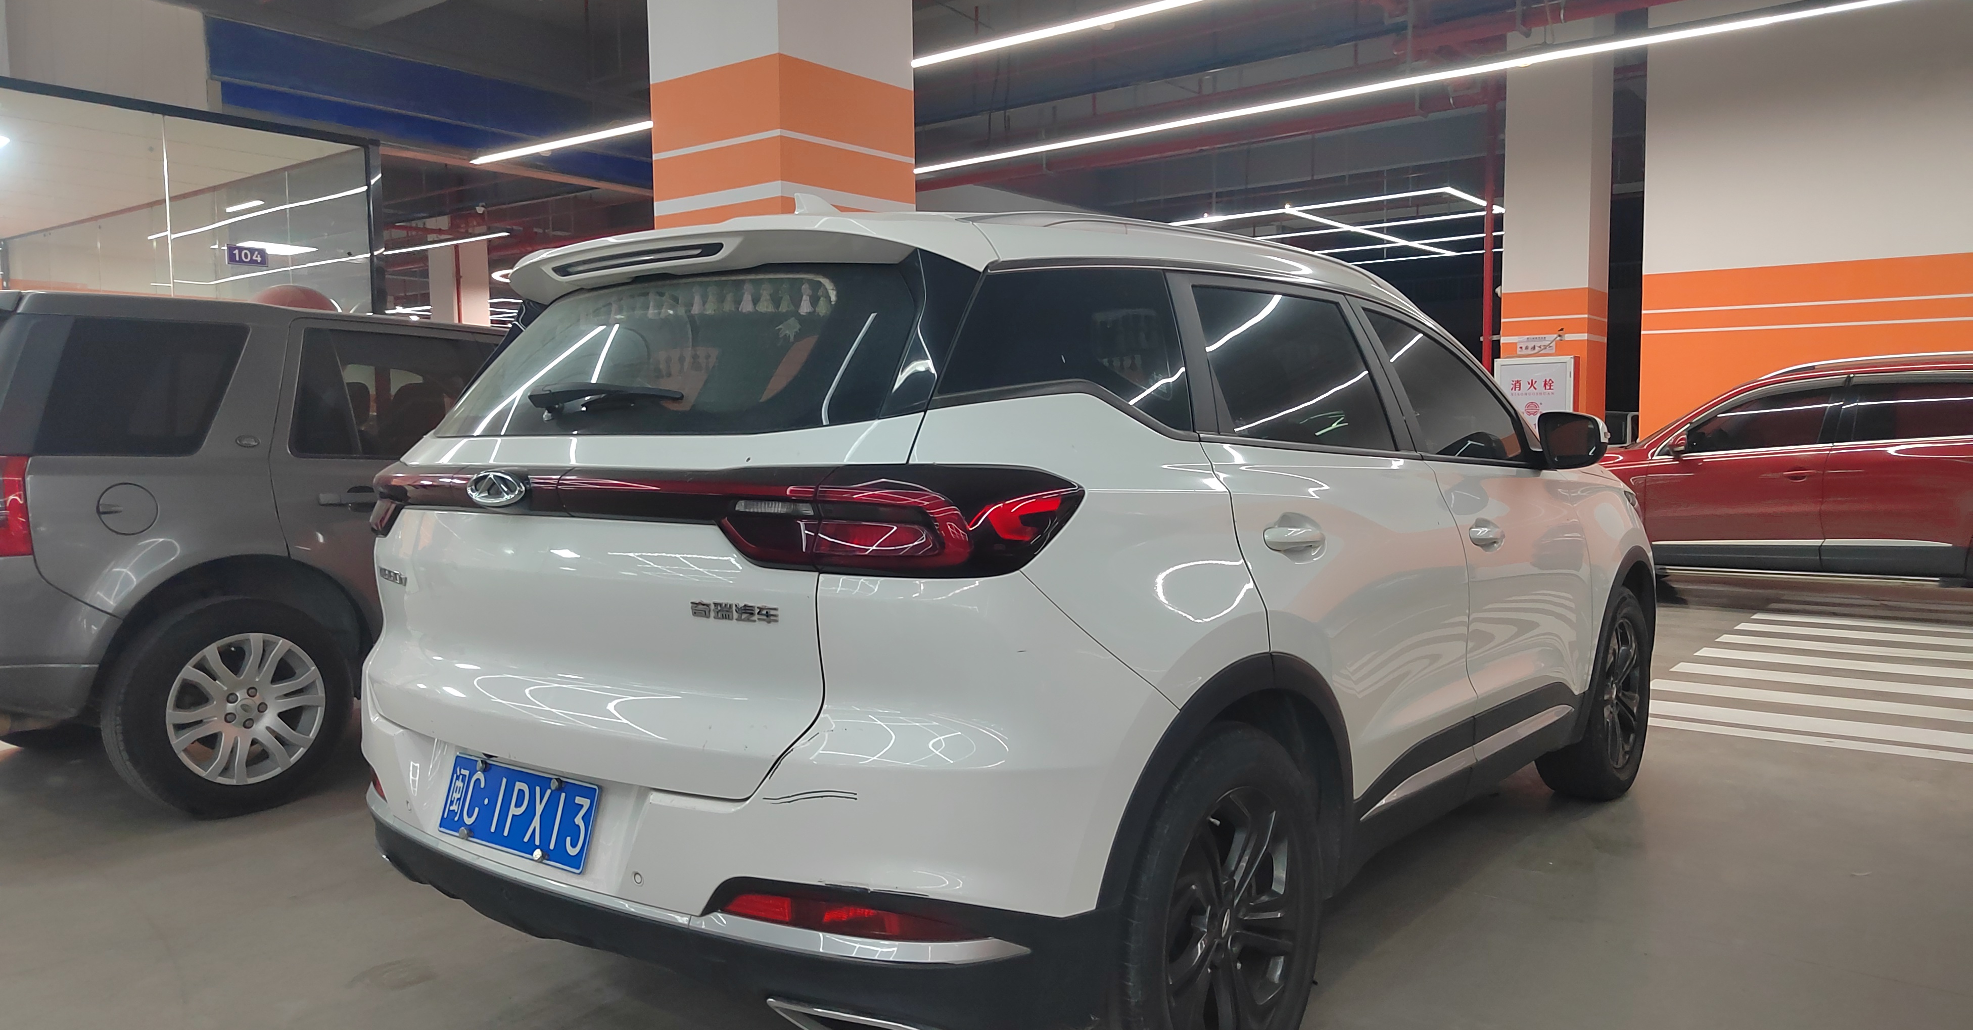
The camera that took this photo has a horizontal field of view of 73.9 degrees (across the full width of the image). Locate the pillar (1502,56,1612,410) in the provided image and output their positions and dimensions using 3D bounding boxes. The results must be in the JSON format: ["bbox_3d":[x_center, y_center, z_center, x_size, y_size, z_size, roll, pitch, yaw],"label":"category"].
[{"bbox_3d":[5.659,-2.307,13.038,0.800,5.200,0.760,3,5,38],"label":"pillar"}]

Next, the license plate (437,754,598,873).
[{"bbox_3d":[-0.799,0.499,2.220,0.440,0.140,0.015,2,-12,39],"label":"license plate"}]

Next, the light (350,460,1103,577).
[{"bbox_3d":[-0.669,-0.013,2.358,1.710,0.175,0.470,2,4,39],"label":"light"}]

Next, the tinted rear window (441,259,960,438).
[{"bbox_3d":[-0.632,-0.293,2.394,1.380,0.350,0.130,2,-30,39],"label":"tinted rear window"}]

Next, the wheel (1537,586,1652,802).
[{"bbox_3d":[2.060,0.595,4.478,0.230,0.720,0.725,2,4,39],"label":"wheel"}]

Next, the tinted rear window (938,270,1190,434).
[{"bbox_3d":[0.141,-0.285,2.161,0.670,0.310,0.080,-7,-14,-43],"label":"tinted rear window"}]

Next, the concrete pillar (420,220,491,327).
[{"bbox_3d":[-9.408,-2.922,23.592,0.800,5.200,0.680,3,5,38],"label":"concrete pillar"}]

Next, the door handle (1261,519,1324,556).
[{"bbox_3d":[0.572,0.036,2.463,0.060,0.060,0.230,2,4,39],"label":"door handle"}]

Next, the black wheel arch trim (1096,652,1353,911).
[{"bbox_3d":[0.440,0.482,2.335,0.090,0.470,0.930,2,4,39],"label":"black wheel arch trim"}]

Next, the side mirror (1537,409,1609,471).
[{"bbox_3d":[1.614,-0.206,3.612,0.200,0.155,0.170,2,4,39],"label":"side mirror"}]

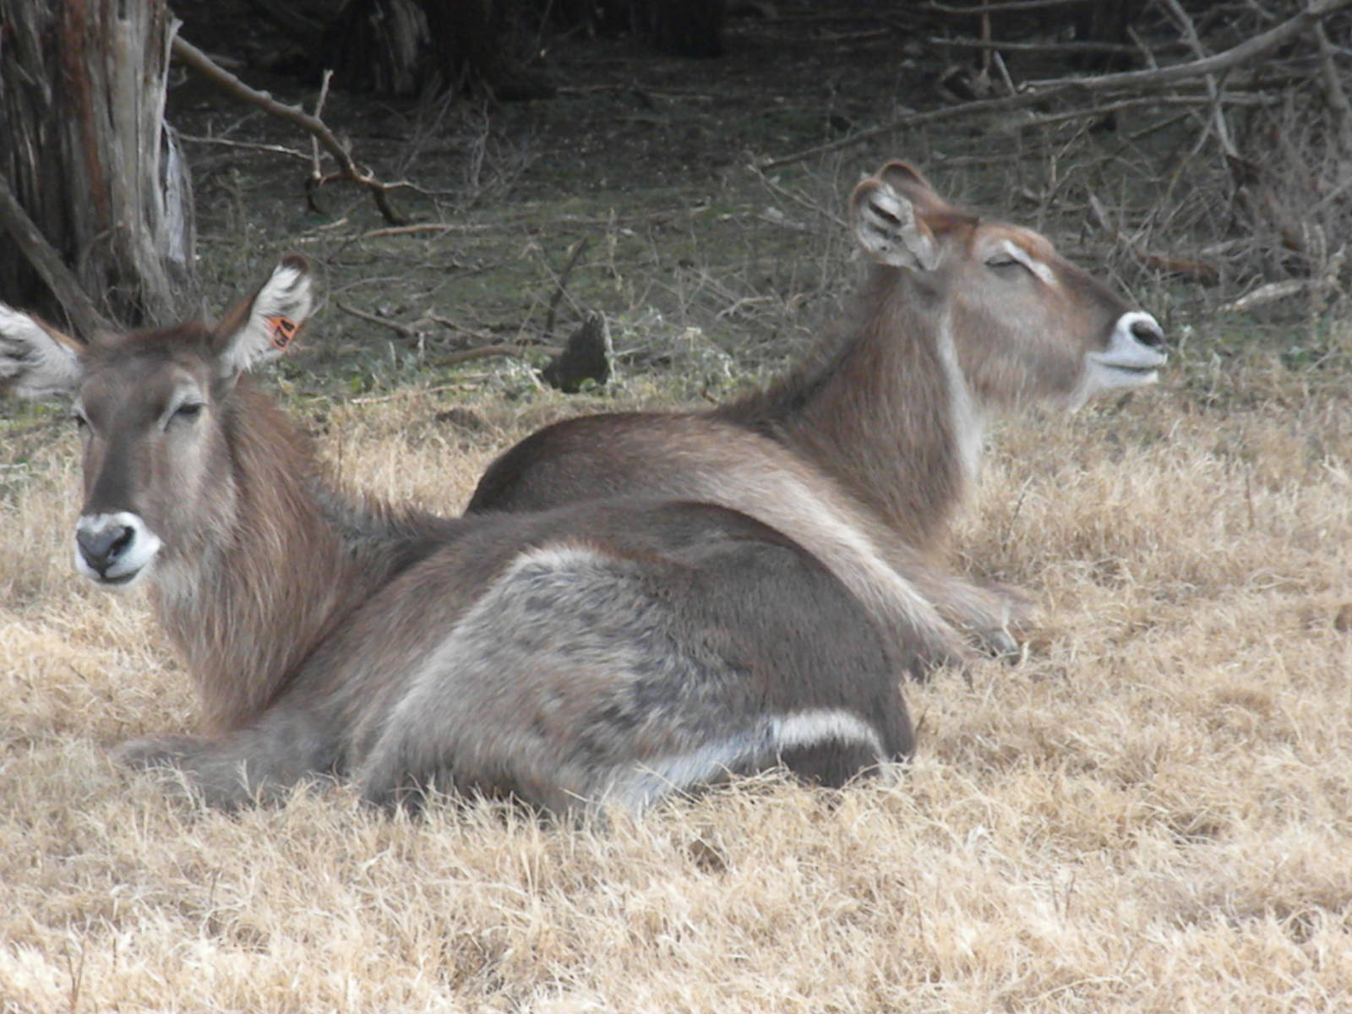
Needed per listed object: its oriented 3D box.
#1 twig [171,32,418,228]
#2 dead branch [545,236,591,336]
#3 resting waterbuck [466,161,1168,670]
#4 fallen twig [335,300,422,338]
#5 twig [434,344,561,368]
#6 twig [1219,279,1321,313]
[{"bbox_3d":[-0.882,-0.863,21.300,0.550,0.420,0.320,0,7,0],"label":"twig"},{"bbox_3d":[-0.224,-0.460,19.400,0.100,0.210,0.090,0,7,0],"label":"dead branch"},{"bbox_3d":[0.207,-0.145,14.550,1.180,0.780,0.580,-6,9,-43],"label":"resting waterbuck"},{"bbox_3d":[-0.624,-0.393,19.500,0.180,0.075,0.160,0,7,0],"label":"fallen twig"},{"bbox_3d":[-0.362,-0.307,18.900,0.260,0.050,0.100,0,7,0],"label":"twig"},{"bbox_3d":[1.270,-0.451,19.900,0.210,0.070,0.110,0,7,0],"label":"twig"}]

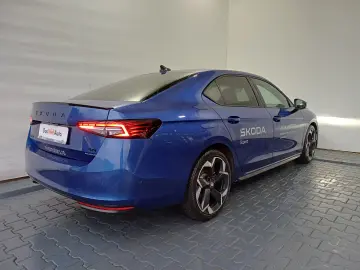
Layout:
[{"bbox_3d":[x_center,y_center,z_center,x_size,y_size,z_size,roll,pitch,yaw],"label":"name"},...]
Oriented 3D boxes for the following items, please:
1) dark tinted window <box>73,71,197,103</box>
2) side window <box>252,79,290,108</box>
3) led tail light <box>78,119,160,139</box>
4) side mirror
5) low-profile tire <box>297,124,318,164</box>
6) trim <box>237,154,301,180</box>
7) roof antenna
[{"bbox_3d":[-0.535,-0.511,2.623,1.320,0.100,0.820,8,30,42],"label":"dark tinted window"},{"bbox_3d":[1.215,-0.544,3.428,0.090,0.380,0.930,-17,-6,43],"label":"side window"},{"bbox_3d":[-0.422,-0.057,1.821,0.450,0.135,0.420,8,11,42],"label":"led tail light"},{"bbox_3d":[1.657,-0.432,3.623,0.190,0.135,0.140,8,11,42],"label":"side mirror"},{"bbox_3d":[2.156,0.159,4.506,0.235,0.668,0.668,8,11,42],"label":"low-profile tire"},{"bbox_3d":[1.262,0.384,3.405,0.050,0.080,1.900,8,11,42],"label":"trim"},{"bbox_3d":[-0.167,-0.750,2.993,0.065,0.078,0.160,8,11,42],"label":"roof antenna"}]

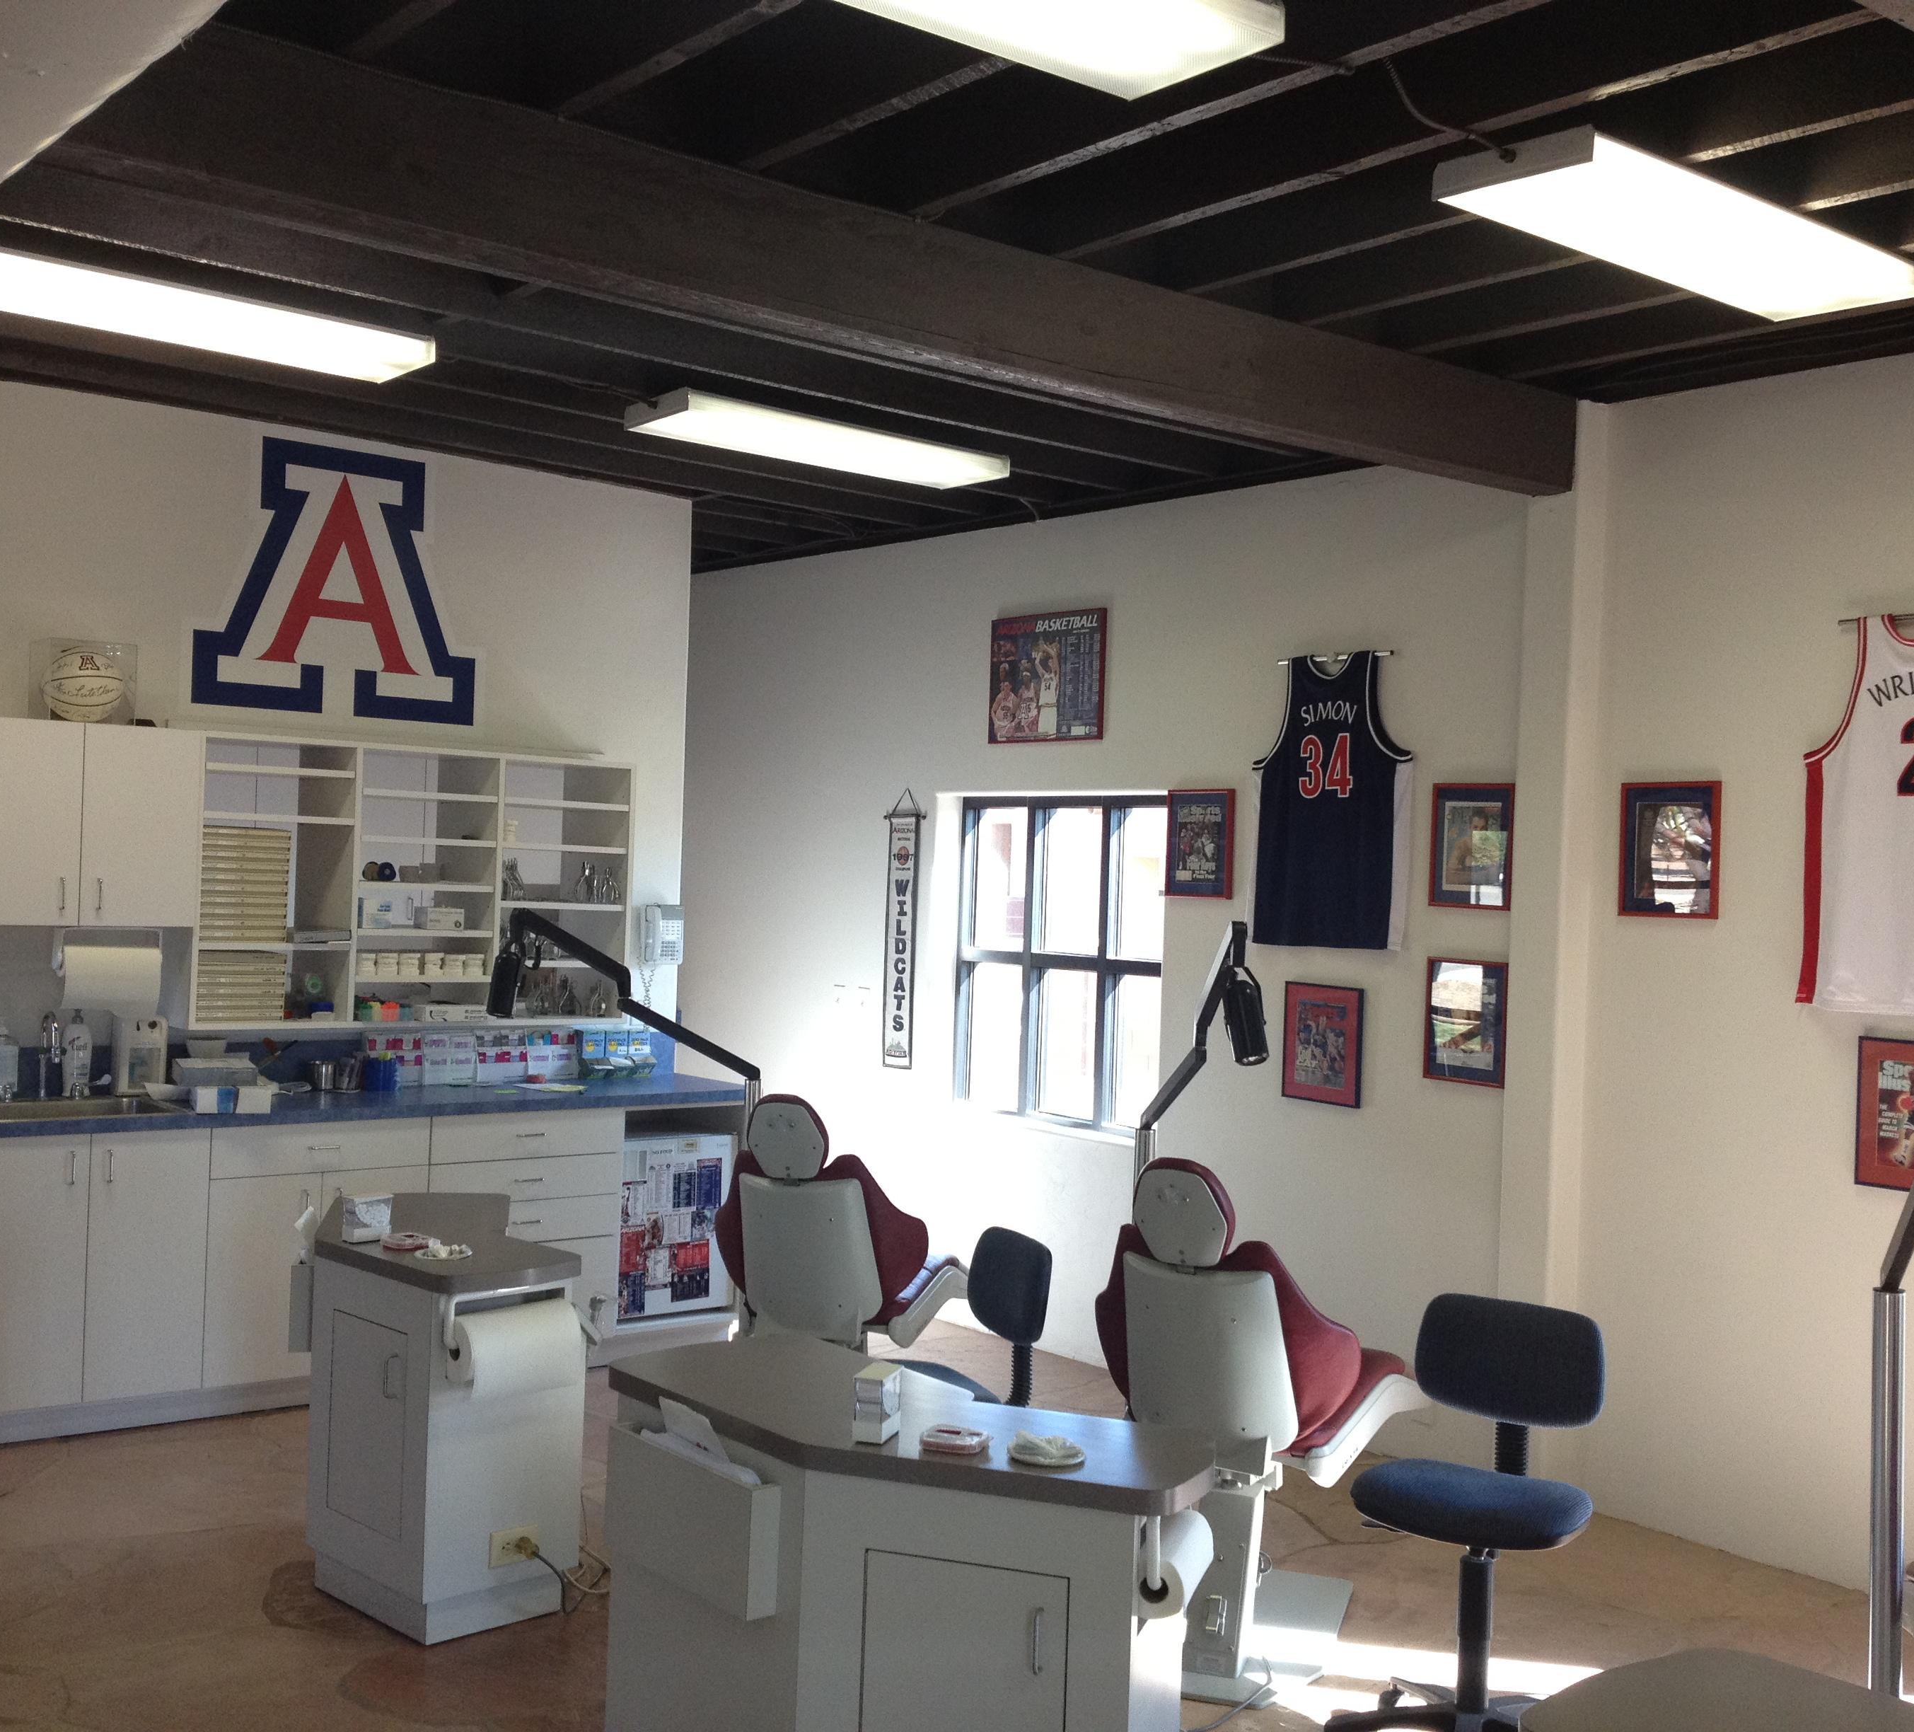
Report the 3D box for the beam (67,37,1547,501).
[{"bbox_3d":[0.028,-1.210,5.026,4.250,0.248,0.145,2,0,-41],"label":"beam"}]

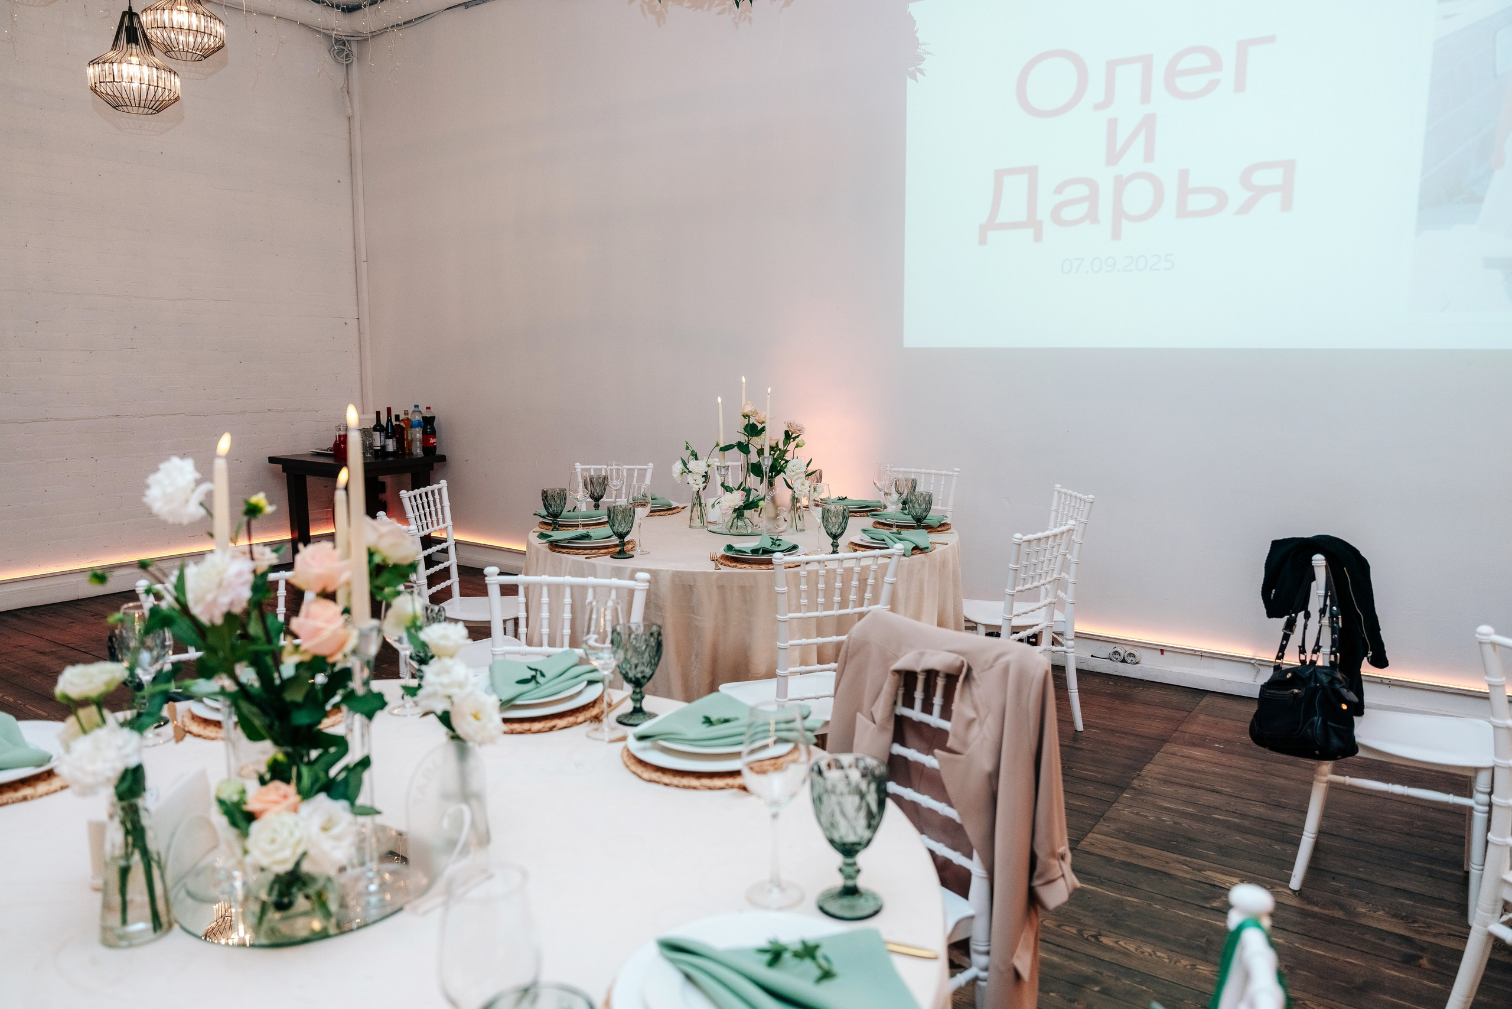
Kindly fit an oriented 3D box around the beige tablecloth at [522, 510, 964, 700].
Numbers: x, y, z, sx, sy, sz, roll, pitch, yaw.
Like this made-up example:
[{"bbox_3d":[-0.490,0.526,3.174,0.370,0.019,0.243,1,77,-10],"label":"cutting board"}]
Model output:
[{"bbox_3d":[-0.044,0.464,3.909,1.680,0.760,1.680,0,8,0],"label":"beige tablecloth"}]

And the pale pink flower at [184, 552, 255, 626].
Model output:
[{"bbox_3d":[-0.604,0.094,1.137,0.080,0.080,0.070,-4,9,-28],"label":"pale pink flower"}]

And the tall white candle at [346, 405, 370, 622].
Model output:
[{"bbox_3d":[-0.477,0.017,1.209,0.021,0.259,0.021,-3,9,-21],"label":"tall white candle"}]

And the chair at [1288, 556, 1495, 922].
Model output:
[{"bbox_3d":[1.722,0.580,2.723,0.440,0.920,0.400,5,9,30],"label":"chair"}]

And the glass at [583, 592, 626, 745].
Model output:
[{"bbox_3d":[-0.260,0.285,1.750,0.075,0.233,0.075,1,8,0],"label":"glass"}]

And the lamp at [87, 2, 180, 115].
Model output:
[{"bbox_3d":[-2.218,-1.588,3.602,0.290,0.350,0.290,1,8,0],"label":"lamp"}]

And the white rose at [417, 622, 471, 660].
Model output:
[{"bbox_3d":[-0.414,0.181,1.341,0.068,0.050,0.066,-2,9,-17],"label":"white rose"}]

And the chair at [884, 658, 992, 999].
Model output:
[{"bbox_3d":[0.156,0.696,1.775,0.450,0.920,0.400,-6,11,-38],"label":"chair"}]

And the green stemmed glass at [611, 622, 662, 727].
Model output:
[{"bbox_3d":[-0.210,0.297,1.782,0.088,0.170,0.088,0,8,0],"label":"green stemmed glass"}]

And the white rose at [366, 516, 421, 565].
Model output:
[{"bbox_3d":[-0.437,0.043,1.217,0.065,0.058,0.065,-3,8,-20],"label":"white rose"}]

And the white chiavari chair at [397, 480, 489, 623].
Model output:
[{"bbox_3d":[-1.117,0.391,4.044,0.440,0.920,0.400,1,8,7],"label":"white chiavari chair"}]

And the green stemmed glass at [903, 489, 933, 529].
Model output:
[{"bbox_3d":[0.594,0.043,3.662,0.090,0.170,0.090,1,8,0],"label":"green stemmed glass"}]

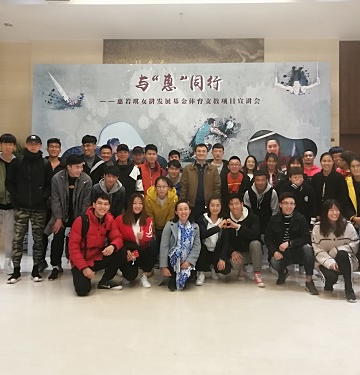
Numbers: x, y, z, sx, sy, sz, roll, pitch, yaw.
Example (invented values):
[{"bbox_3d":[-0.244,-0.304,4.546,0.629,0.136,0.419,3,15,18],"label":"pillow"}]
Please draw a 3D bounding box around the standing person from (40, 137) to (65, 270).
[{"bbox_3d":[-1.710,0.235,5.250,0.500,1.790,0.320,1,-2,-15],"label":"standing person"}]

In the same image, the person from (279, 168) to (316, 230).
[{"bbox_3d":[1.558,0.424,5.170,0.520,1.400,0.500,0,0,13],"label":"person"}]

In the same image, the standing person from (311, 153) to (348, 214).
[{"bbox_3d":[1.942,0.336,5.100,0.470,1.630,0.300,0,-2,12],"label":"standing person"}]

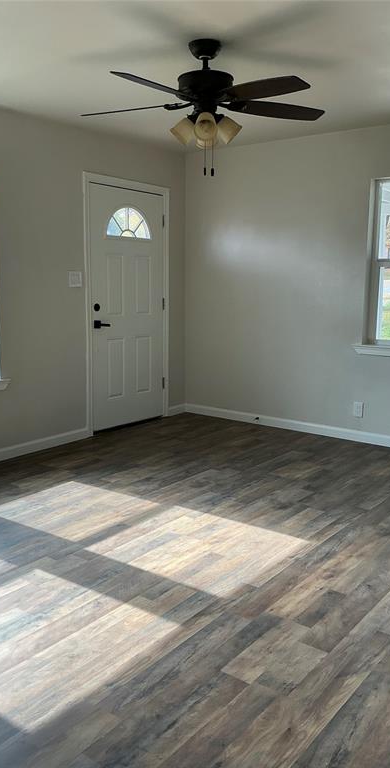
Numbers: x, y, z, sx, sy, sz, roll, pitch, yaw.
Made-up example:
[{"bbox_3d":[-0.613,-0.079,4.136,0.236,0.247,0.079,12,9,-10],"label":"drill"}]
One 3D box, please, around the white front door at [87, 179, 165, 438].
[{"bbox_3d":[-0.586,-0.648,5.454,0.045,2.034,0.907,8,12,37],"label":"white front door"}]

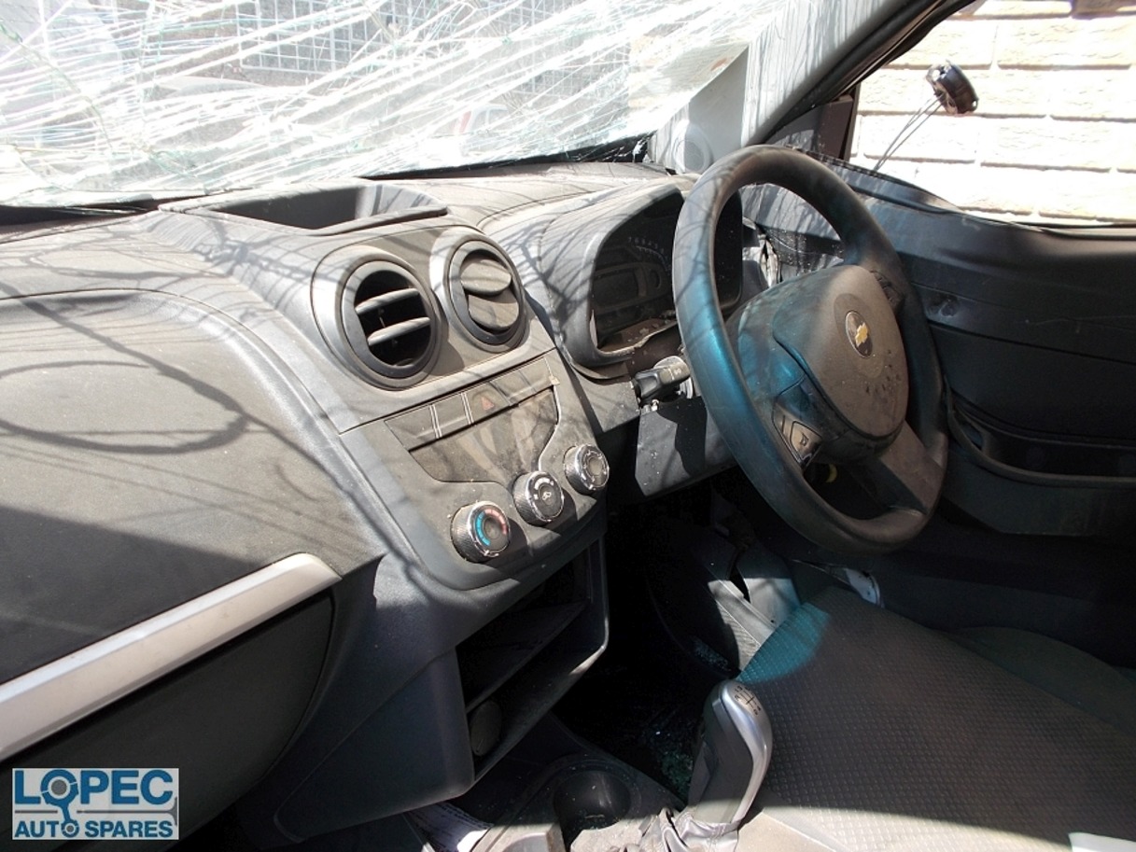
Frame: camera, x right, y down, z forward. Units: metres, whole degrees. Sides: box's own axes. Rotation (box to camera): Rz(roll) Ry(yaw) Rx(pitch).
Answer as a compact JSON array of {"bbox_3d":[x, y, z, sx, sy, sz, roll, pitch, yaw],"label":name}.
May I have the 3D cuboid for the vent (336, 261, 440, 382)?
[{"bbox_3d":[-0.121,-0.069,0.560,0.028,0.079,0.079,-10,11,38],"label":"vent"}]

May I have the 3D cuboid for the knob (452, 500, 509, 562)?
[{"bbox_3d":[-0.054,0.067,0.546,0.014,0.039,0.039,-22,3,40],"label":"knob"}]

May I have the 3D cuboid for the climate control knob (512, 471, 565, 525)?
[{"bbox_3d":[-0.019,0.050,0.594,0.014,0.039,0.039,-22,3,40],"label":"climate control knob"}]

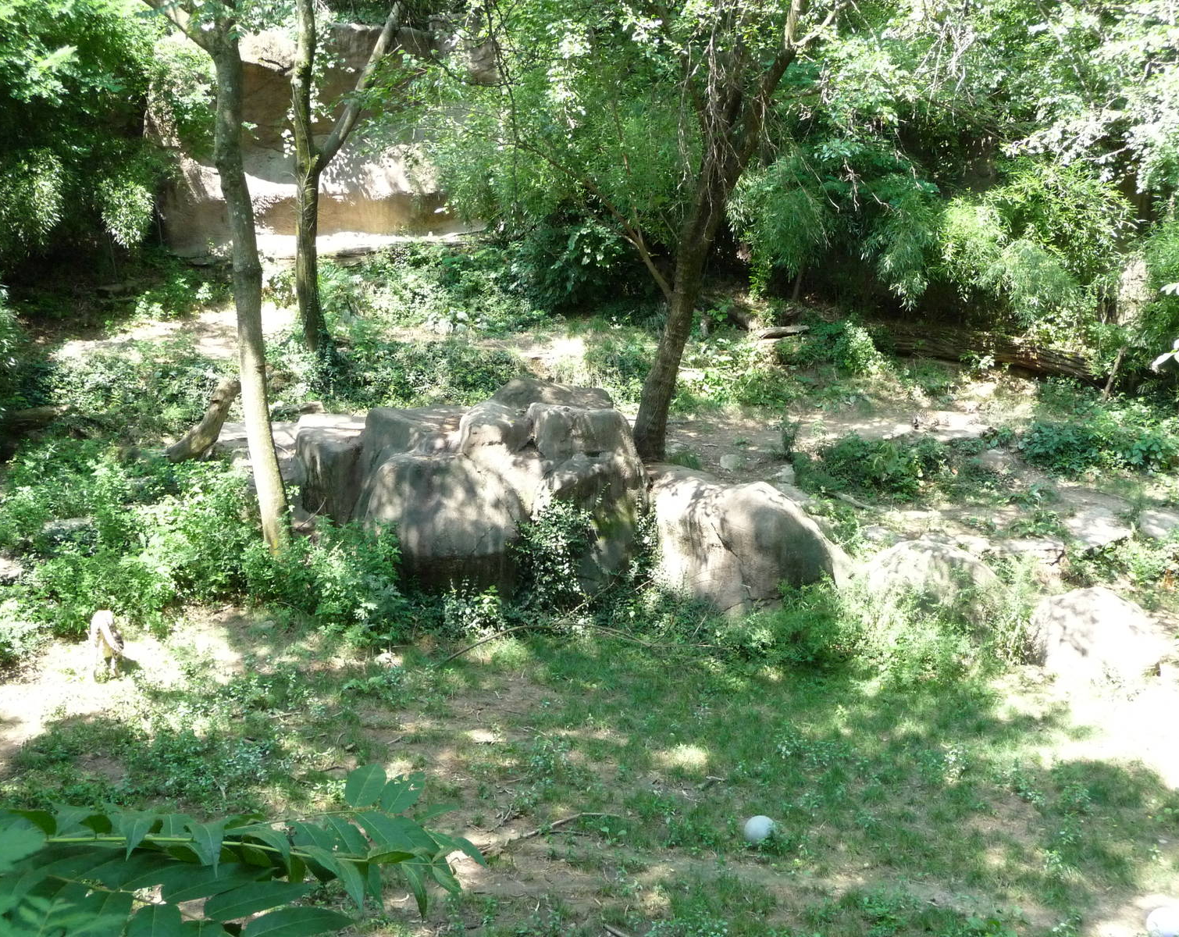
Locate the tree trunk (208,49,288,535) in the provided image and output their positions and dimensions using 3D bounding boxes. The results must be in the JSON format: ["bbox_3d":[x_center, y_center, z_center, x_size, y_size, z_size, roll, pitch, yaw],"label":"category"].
[{"bbox_3d":[-4.006,-2.035,18.437,0.443,5.974,0.433,-3,13,1],"label":"tree trunk"}]

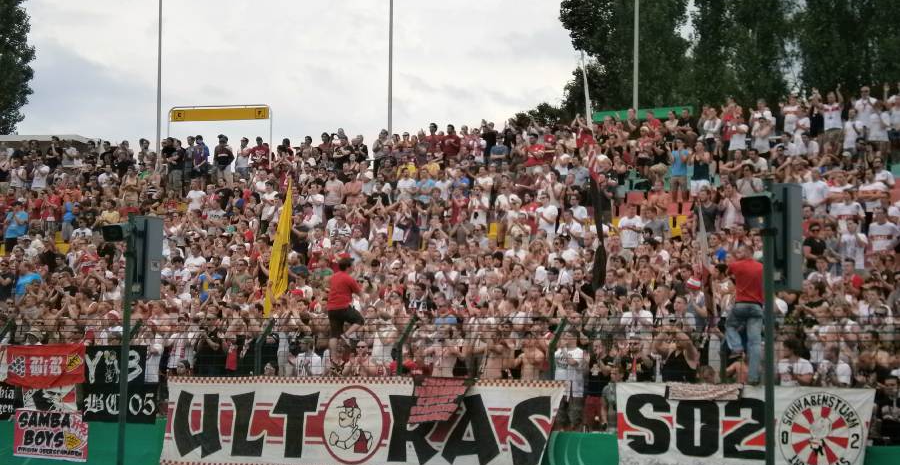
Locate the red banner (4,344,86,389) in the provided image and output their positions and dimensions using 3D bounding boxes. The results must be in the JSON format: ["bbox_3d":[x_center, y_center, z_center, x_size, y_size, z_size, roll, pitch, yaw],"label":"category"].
[{"bbox_3d":[-6.482,2.139,25.000,1.530,0.680,0.060,-2,-7,24],"label":"red banner"}]

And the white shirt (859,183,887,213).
[{"bbox_3d":[7.628,-0.648,28.100,0.520,0.620,0.320,-1,-4,20],"label":"white shirt"}]

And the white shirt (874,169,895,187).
[{"bbox_3d":[8.012,-0.883,28.700,0.500,0.650,0.300,-1,-4,21],"label":"white shirt"}]

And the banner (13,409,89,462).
[{"bbox_3d":[-6.325,3.214,24.700,1.380,0.760,0.050,-2,-9,24],"label":"banner"}]

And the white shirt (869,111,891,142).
[{"bbox_3d":[9.086,-2.242,33.000,0.500,0.660,0.300,-1,-4,20],"label":"white shirt"}]

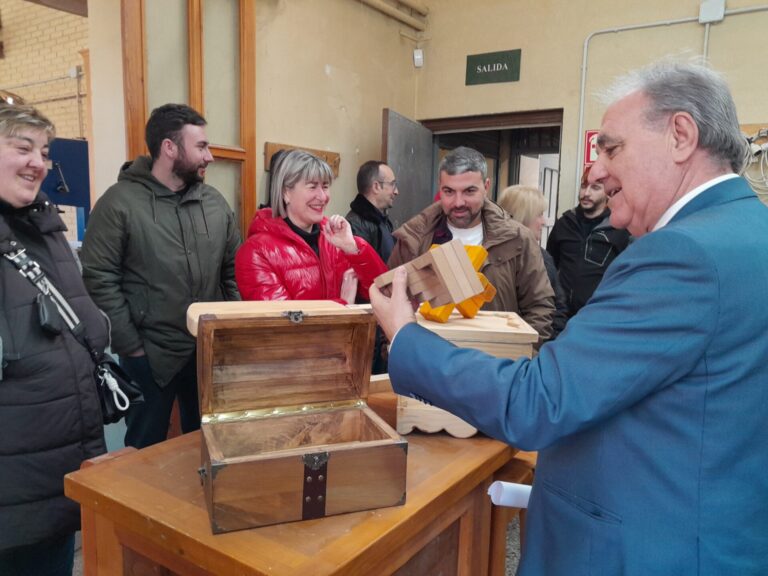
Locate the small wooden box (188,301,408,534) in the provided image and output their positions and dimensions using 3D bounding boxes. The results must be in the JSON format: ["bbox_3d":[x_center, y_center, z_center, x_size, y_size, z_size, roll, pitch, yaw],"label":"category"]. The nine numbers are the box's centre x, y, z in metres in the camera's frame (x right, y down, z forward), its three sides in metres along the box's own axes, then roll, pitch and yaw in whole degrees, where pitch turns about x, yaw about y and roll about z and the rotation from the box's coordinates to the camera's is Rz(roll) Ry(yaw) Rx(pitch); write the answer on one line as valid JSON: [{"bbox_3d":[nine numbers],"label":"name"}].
[{"bbox_3d":[-0.173,0.223,1.185,0.352,0.343,0.305,-1,6,-21],"label":"small wooden box"}]

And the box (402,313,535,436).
[{"bbox_3d":[0.208,0.220,1.633,0.340,0.267,0.345,1,6,3],"label":"box"}]

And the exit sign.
[{"bbox_3d":[0.687,-1.383,3.769,0.350,0.187,0.012,4,7,28],"label":"exit sign"}]

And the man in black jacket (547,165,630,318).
[{"bbox_3d":[1.067,0.243,3.146,0.490,1.770,0.300,5,7,32],"label":"man in black jacket"}]

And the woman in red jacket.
[{"bbox_3d":[-0.266,0.401,1.975,0.480,1.660,0.360,-2,7,-25],"label":"woman in red jacket"}]

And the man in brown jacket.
[{"bbox_3d":[0.277,0.381,2.003,0.540,1.710,0.350,2,6,7],"label":"man in brown jacket"}]

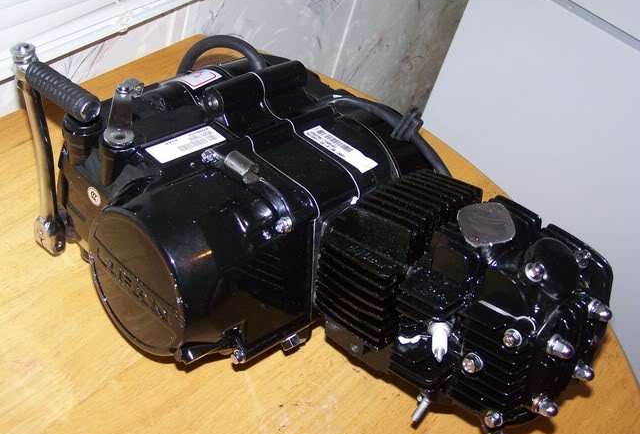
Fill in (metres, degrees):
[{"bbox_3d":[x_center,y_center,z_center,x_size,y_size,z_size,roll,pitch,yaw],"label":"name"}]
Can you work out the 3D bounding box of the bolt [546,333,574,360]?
[{"bbox_3d":[0.155,0.084,0.609,0.016,0.014,0.014,25,36,36],"label":"bolt"}]

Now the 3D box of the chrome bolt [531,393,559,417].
[{"bbox_3d":[0.144,0.121,0.606,0.014,0.012,0.012,26,38,37],"label":"chrome bolt"}]

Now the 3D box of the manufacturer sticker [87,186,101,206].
[{"bbox_3d":[-0.166,-0.016,0.695,0.001,0.015,0.015,-27,59,-39],"label":"manufacturer sticker"}]

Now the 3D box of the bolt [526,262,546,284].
[{"bbox_3d":[0.134,0.034,0.585,0.013,0.008,0.013,-27,80,-39],"label":"bolt"}]

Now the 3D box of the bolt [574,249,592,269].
[{"bbox_3d":[0.170,0.027,0.609,0.011,0.008,0.011,-27,80,-39],"label":"bolt"}]

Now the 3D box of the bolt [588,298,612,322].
[{"bbox_3d":[0.181,0.060,0.609,0.014,0.012,0.012,26,38,37],"label":"bolt"}]

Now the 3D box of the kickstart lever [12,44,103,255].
[{"bbox_3d":[-0.203,-0.036,0.756,0.124,0.193,0.039,25,36,36],"label":"kickstart lever"}]

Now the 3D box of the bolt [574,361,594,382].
[{"bbox_3d":[0.185,0.108,0.659,0.014,0.013,0.013,25,36,36],"label":"bolt"}]

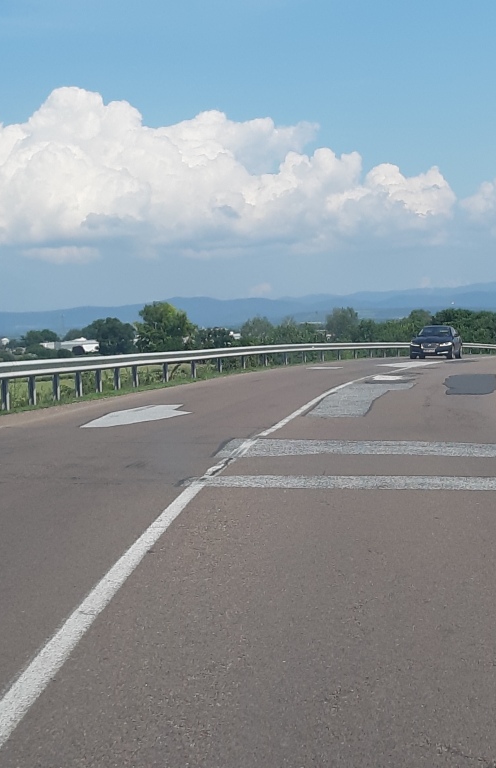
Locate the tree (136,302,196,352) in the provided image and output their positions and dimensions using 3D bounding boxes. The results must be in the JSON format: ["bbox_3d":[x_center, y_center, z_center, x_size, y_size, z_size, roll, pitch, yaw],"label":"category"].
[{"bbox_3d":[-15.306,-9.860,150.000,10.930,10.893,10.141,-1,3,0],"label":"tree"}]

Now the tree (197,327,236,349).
[{"bbox_3d":[-6.705,-9.046,170.000,8.258,6.385,7.662,-1,3,0],"label":"tree"}]

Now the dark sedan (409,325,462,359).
[{"bbox_3d":[8.503,-1.860,36.000,1.920,1.460,4.950,0,4,21],"label":"dark sedan"}]

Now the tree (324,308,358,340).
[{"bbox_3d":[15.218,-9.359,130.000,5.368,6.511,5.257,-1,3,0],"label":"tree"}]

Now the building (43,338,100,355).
[{"bbox_3d":[-86.184,-17.823,390.000,27.471,8.789,22.000,-1,3,6],"label":"building"}]

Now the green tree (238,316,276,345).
[{"bbox_3d":[1.490,-8.852,140.000,6.121,5.960,5.995,-1,3,0],"label":"green tree"}]

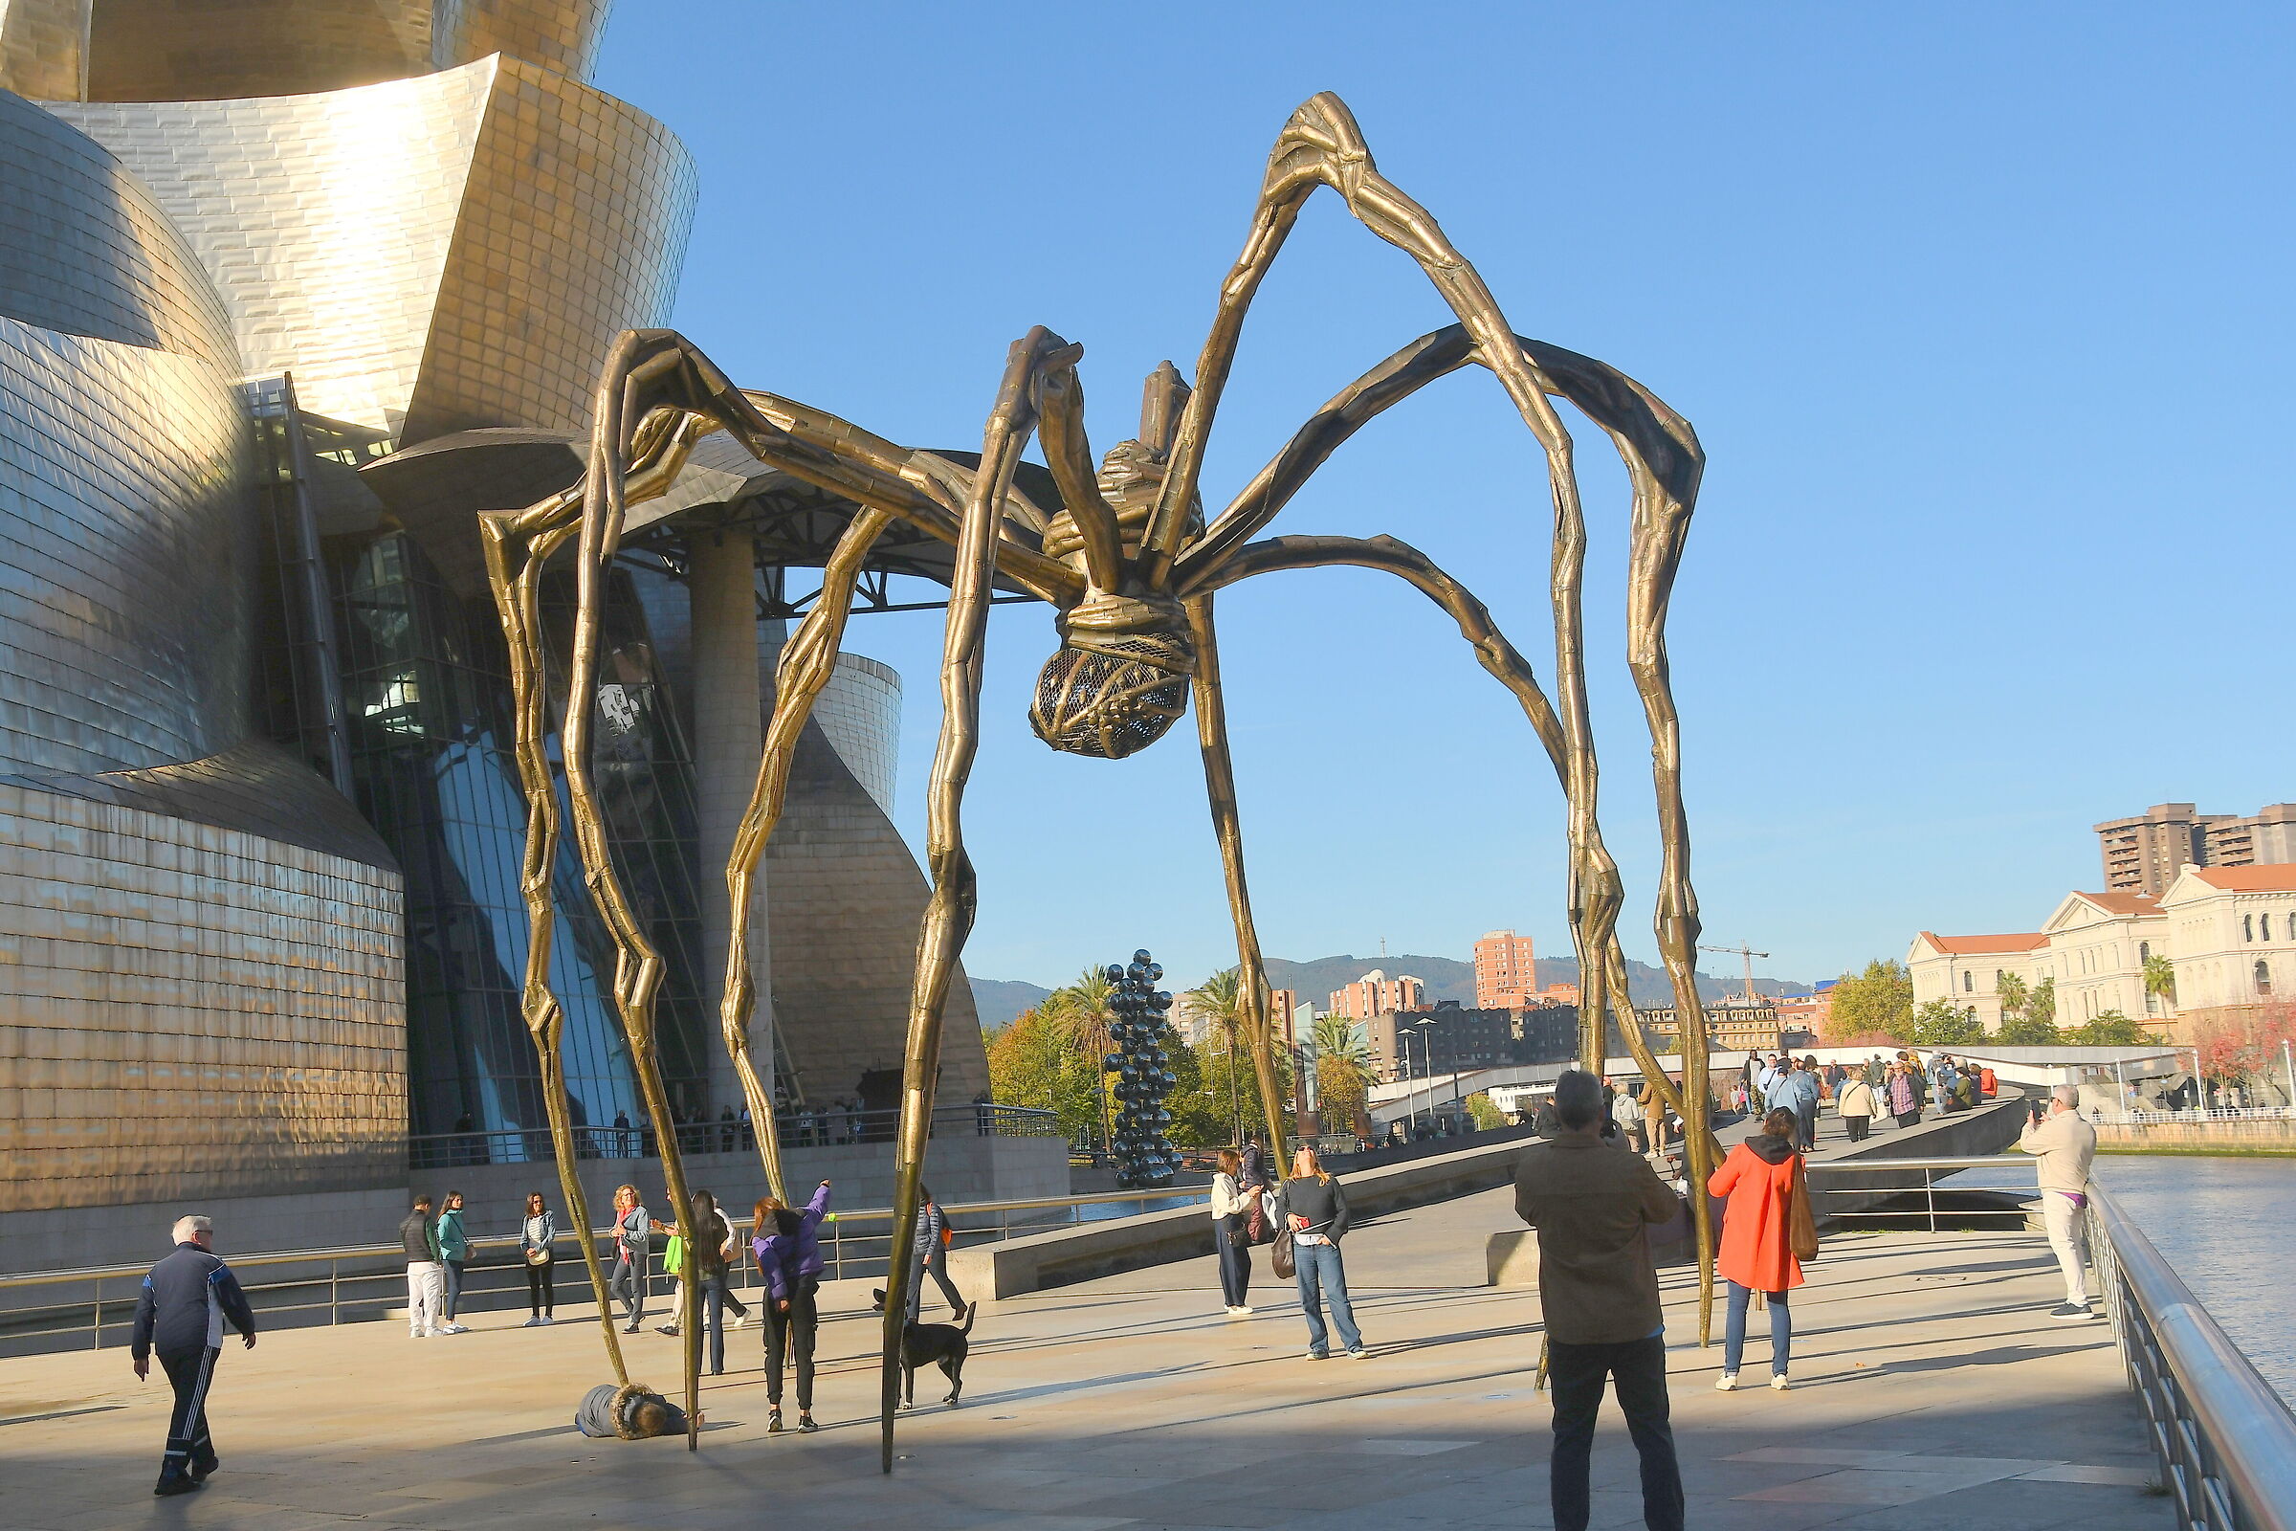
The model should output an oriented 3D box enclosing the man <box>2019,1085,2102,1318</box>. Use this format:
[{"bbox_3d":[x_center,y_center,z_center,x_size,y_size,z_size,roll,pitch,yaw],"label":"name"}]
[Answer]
[{"bbox_3d":[7.108,3.418,19.436,0.500,1.740,0.540,-8,-10,26],"label":"man"}]

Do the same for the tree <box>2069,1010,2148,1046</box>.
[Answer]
[{"bbox_3d":[106.409,30.389,274.512,8.800,6.500,8.000,-4,-9,-1],"label":"tree"}]

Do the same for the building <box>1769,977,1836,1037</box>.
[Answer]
[{"bbox_3d":[172.560,68.586,648.198,20.000,24.000,16.000,-6,-9,16],"label":"building"}]

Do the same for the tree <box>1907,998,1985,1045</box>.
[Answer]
[{"bbox_3d":[107.899,35.856,334.362,10.000,8.500,9.500,-4,-9,-1],"label":"tree"}]

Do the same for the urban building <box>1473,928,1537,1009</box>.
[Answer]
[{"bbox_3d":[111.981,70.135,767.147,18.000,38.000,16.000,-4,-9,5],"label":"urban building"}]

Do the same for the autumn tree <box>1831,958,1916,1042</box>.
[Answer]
[{"bbox_3d":[112.523,37.924,383.836,13.300,15.500,12.500,-4,-9,-1],"label":"autumn tree"}]

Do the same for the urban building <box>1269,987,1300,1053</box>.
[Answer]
[{"bbox_3d":[35.273,71.449,648.048,11.000,26.000,12.000,-4,-9,5],"label":"urban building"}]

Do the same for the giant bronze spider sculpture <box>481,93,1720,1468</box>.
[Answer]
[{"bbox_3d":[0.174,0.335,19.803,10.776,8.850,10.305,-2,-9,-13],"label":"giant bronze spider sculpture"}]

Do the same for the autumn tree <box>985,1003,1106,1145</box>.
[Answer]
[{"bbox_3d":[-7.317,22.177,177.234,9.000,10.200,8.500,-4,-9,-1],"label":"autumn tree"}]

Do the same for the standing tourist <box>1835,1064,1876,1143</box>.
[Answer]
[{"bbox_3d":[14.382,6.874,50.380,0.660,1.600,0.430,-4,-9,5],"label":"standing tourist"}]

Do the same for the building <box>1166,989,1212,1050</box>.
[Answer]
[{"bbox_3d":[12.311,74.151,678.123,14.000,25.000,13.000,-5,-9,11],"label":"building"}]

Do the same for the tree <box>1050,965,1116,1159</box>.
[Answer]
[{"bbox_3d":[-3.535,19.890,167.039,5.300,12.800,5.300,-4,-9,-1],"label":"tree"}]

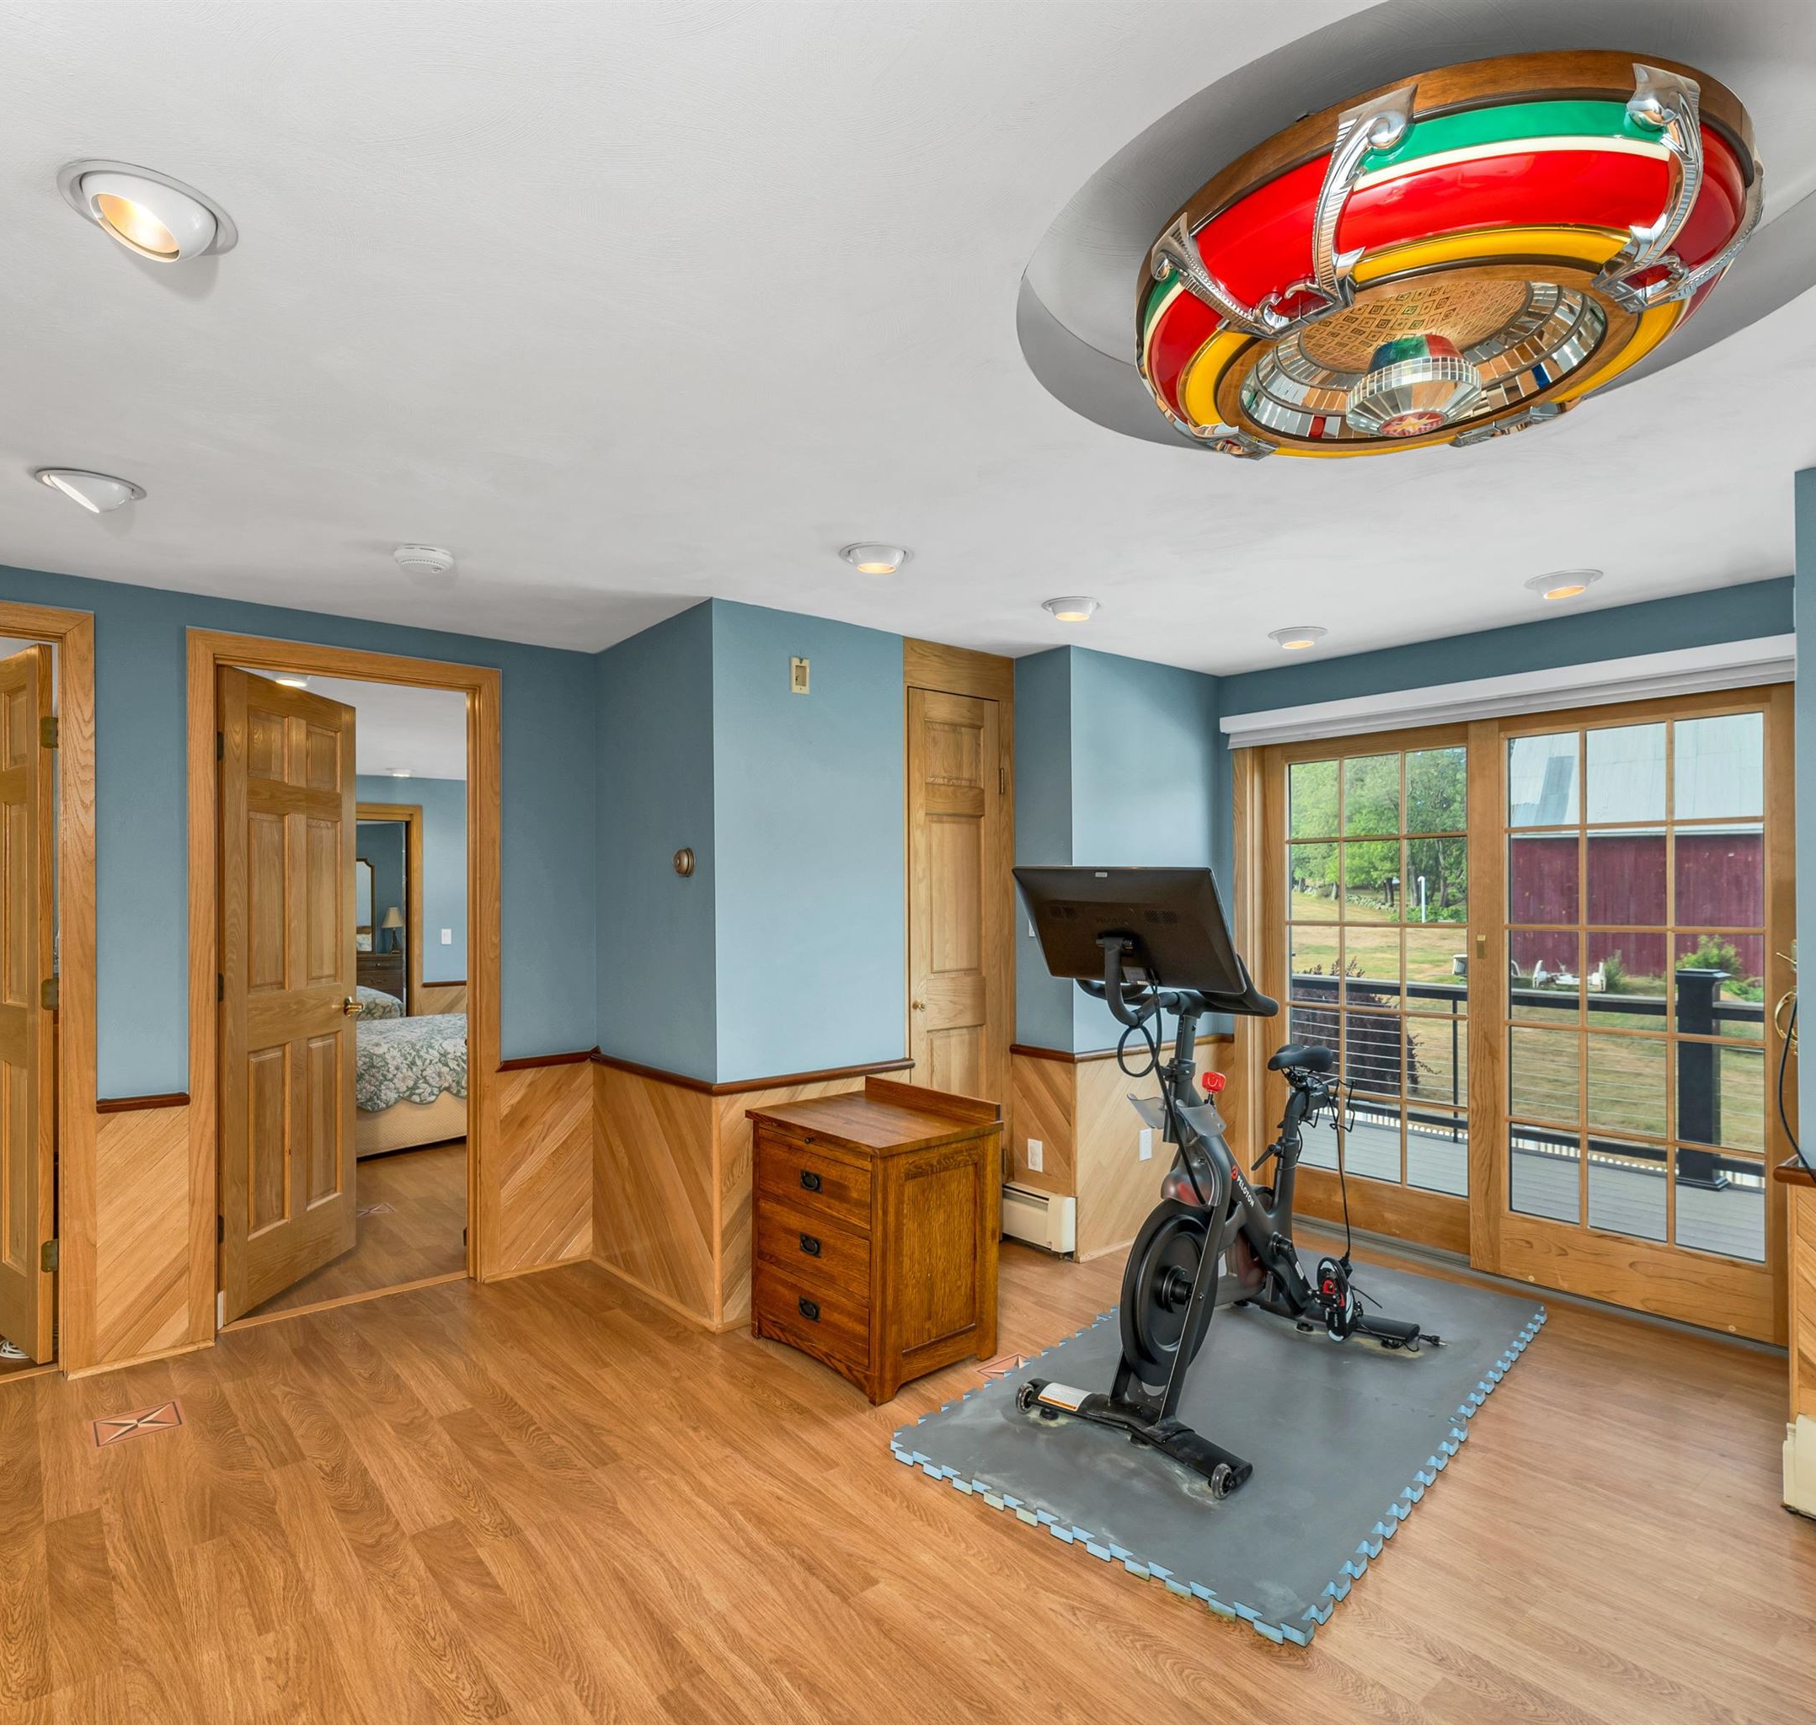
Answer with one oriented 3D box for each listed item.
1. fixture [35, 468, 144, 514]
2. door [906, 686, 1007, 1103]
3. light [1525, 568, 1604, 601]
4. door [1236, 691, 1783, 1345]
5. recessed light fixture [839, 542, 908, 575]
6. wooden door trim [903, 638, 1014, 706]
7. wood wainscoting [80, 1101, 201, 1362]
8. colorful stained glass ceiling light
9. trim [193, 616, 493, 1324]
[{"bbox_3d":[-1.770,-0.790,2.178,0.200,0.060,0.200,0,-1,-39],"label":"fixture"},{"bbox_3d":[0.185,0.398,3.819,0.480,2.060,0.045,0,-1,-39],"label":"door"},{"bbox_3d":[1.910,-0.798,2.934,0.200,0.060,0.200,0,-1,-39],"label":"light"},{"bbox_3d":[2.020,0.441,3.448,0.110,1.945,1.755,0,-1,-43],"label":"door"},{"bbox_3d":[-0.082,-0.792,2.678,0.200,0.060,0.200,0,-1,0],"label":"recessed light fixture"},{"bbox_3d":[0.202,-0.714,3.840,0.563,0.173,0.045,0,-1,-39],"label":"wooden door trim"},{"bbox_3d":[-2.210,1.060,2.907,0.237,0.753,0.040,0,-1,-39],"label":"wood wainscoting"},{"bbox_3d":[0.740,-0.751,1.479,0.810,0.250,0.810,0,-1,-39],"label":"colorful stained glass ceiling light"},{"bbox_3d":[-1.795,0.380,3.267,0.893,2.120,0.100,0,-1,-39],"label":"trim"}]

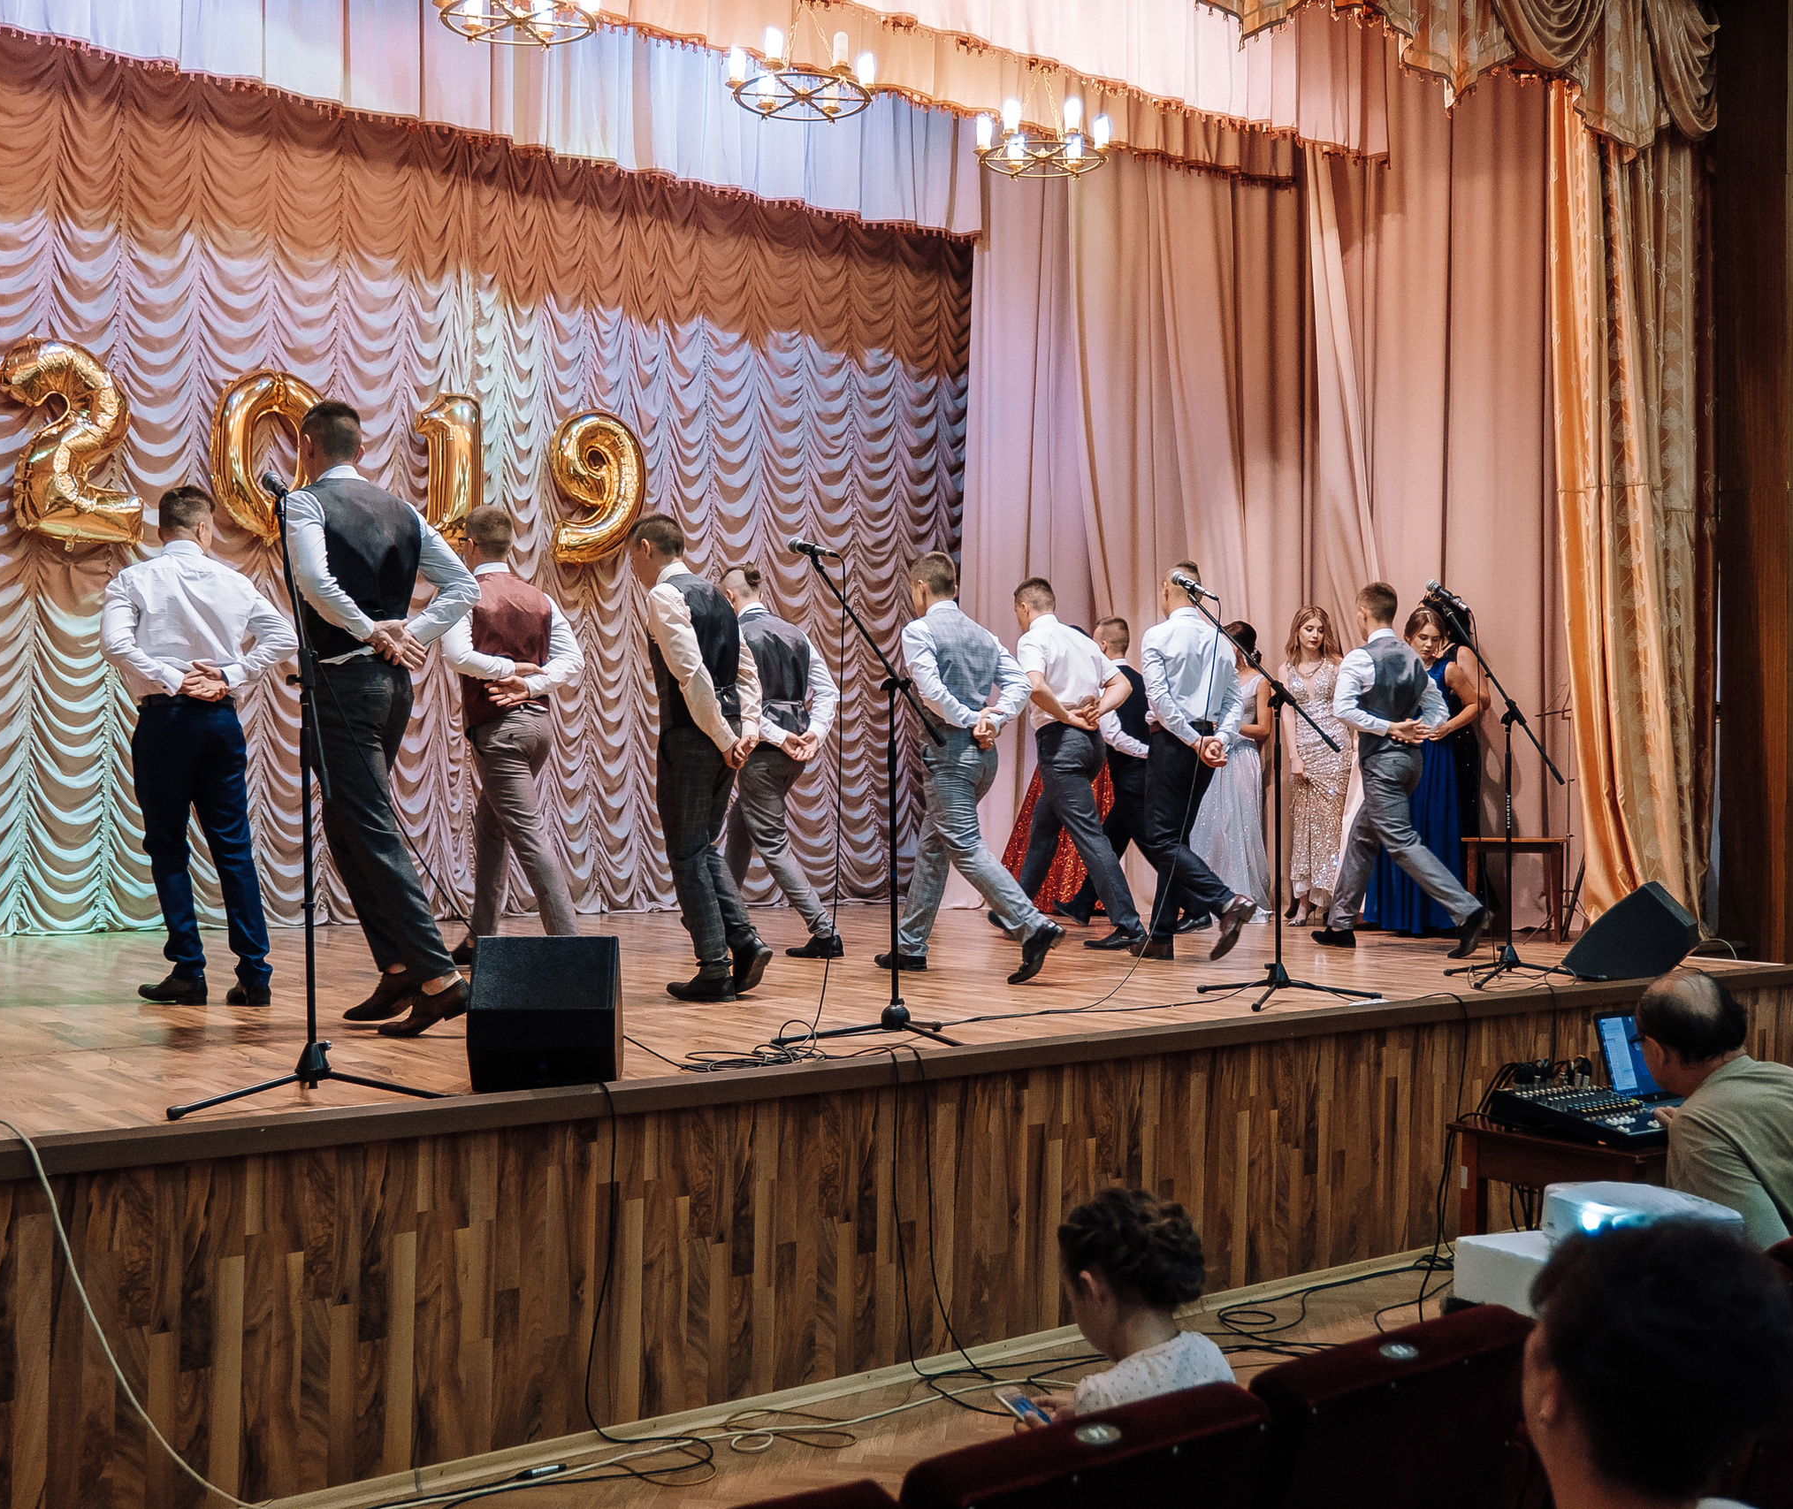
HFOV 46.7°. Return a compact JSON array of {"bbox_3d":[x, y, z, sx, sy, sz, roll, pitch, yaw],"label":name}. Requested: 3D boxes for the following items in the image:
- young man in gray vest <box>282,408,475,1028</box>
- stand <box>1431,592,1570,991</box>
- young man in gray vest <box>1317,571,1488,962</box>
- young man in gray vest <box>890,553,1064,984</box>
[{"bbox_3d":[-1.494,-0.105,6.145,0.600,1.820,0.570,-1,-2,40],"label":"young man in gray vest"},{"bbox_3d":[2.414,0.103,8.220,0.620,1.580,0.550,0,-1,32],"label":"stand"},{"bbox_3d":[2.382,0.054,9.824,0.560,1.750,0.860,1,-2,-33],"label":"young man in gray vest"},{"bbox_3d":[0.329,0.022,8.373,0.570,1.710,0.840,2,-2,-40],"label":"young man in gray vest"}]

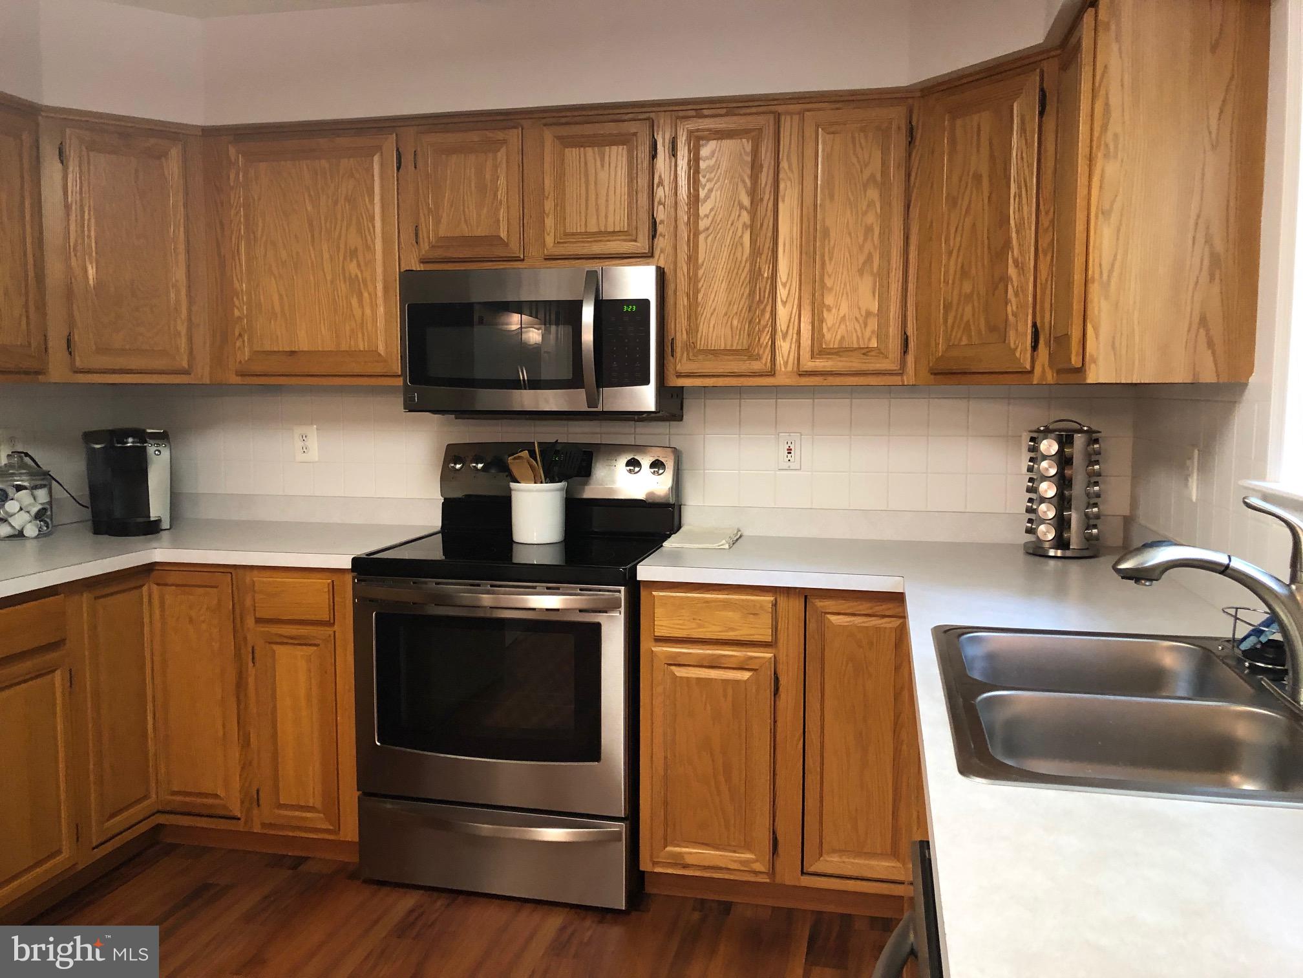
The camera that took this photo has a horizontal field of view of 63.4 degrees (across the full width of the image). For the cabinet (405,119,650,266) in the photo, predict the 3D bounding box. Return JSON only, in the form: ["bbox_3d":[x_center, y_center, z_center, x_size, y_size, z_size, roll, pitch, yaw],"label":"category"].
[{"bbox_3d":[-0.312,-0.858,3.143,0.769,0.445,0.335,1,5,12],"label":"cabinet"}]

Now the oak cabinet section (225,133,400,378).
[{"bbox_3d":[-1.004,-0.711,3.307,0.650,0.771,0.335,1,5,12],"label":"oak cabinet section"}]

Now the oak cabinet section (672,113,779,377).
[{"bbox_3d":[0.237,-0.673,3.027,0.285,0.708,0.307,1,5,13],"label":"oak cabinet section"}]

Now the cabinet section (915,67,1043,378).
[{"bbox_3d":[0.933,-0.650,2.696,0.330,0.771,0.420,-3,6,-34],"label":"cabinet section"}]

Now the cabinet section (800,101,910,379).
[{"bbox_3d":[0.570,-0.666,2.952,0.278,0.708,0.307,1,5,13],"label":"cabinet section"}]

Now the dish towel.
[{"bbox_3d":[0.159,0.146,3.132,0.193,0.025,0.275,1,5,12],"label":"dish towel"}]

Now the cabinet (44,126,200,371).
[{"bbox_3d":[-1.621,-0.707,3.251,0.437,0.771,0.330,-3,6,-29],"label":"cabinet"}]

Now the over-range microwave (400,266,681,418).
[{"bbox_3d":[-0.312,-0.424,3.144,0.757,0.418,0.410,1,5,12],"label":"over-range microwave"}]

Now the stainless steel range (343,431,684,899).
[{"bbox_3d":[-0.364,0.482,3.081,0.757,1.187,0.685,1,5,12],"label":"stainless steel range"}]

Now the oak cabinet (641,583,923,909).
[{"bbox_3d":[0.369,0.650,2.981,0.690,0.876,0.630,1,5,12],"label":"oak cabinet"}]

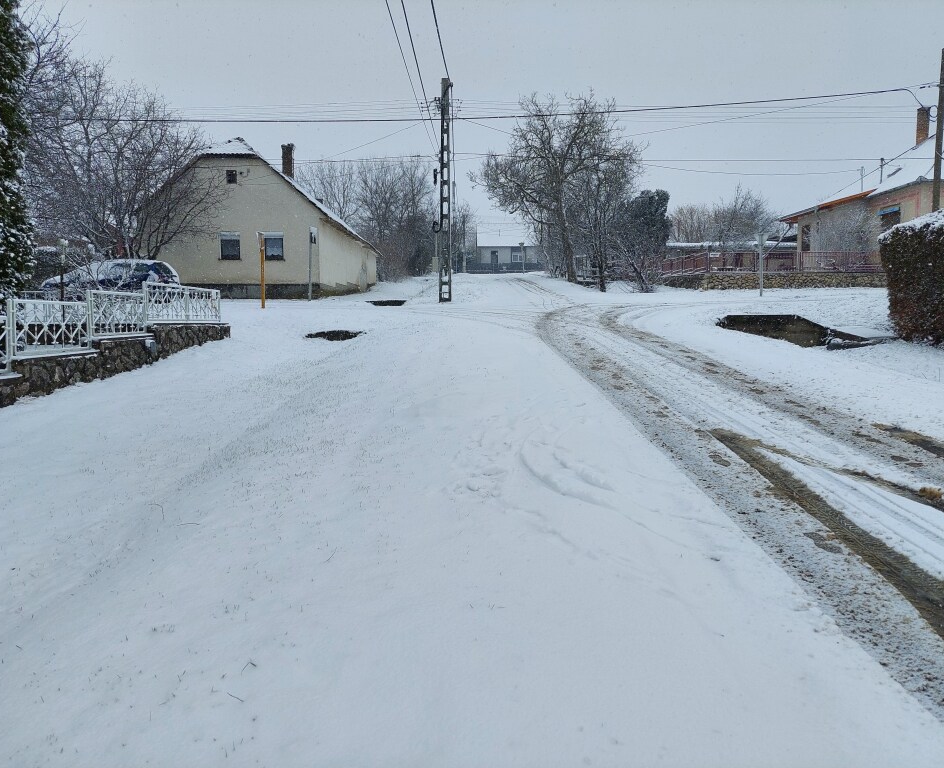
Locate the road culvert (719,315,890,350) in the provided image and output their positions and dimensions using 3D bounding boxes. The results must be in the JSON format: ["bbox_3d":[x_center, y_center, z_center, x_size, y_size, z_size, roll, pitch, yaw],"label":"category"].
[{"bbox_3d":[8.010,-1.412,17.946,3.800,0.950,2.300,1,5,7],"label":"road culvert"}]

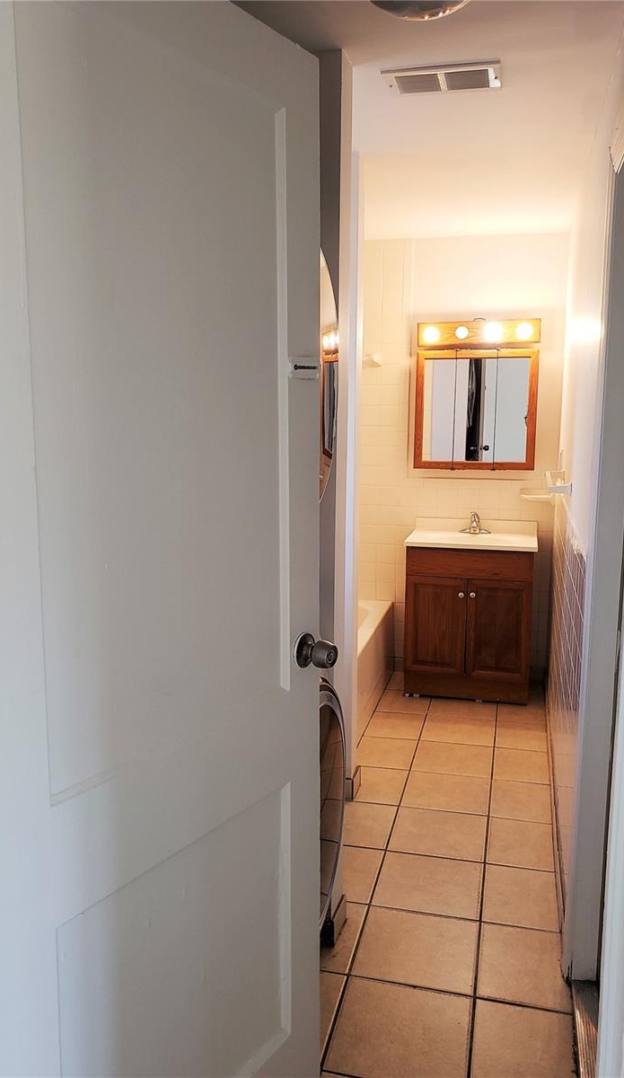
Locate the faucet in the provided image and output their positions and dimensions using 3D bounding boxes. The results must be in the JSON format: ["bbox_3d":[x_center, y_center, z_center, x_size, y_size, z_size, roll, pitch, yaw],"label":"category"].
[{"bbox_3d":[0.858,-0.079,4.247,0.161,0.120,0.126,2,9,14],"label":"faucet"}]

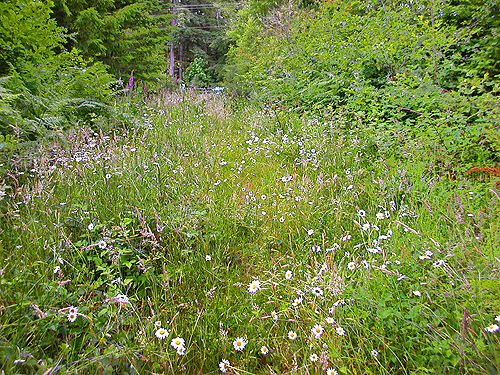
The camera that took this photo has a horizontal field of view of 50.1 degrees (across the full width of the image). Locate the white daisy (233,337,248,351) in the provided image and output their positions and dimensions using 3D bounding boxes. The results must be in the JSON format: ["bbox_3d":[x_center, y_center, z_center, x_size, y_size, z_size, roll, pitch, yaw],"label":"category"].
[{"bbox_3d":[-0.035,0.555,1.900,0.048,0.015,0.048,0,56,-1],"label":"white daisy"}]

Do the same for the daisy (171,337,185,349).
[{"bbox_3d":[-0.253,0.546,1.880,0.050,0.015,0.050,0,36,-8],"label":"daisy"}]

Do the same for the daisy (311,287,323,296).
[{"bbox_3d":[0.286,0.445,2.280,0.051,0.015,0.051,7,37,-6],"label":"daisy"}]

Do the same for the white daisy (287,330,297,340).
[{"bbox_3d":[0.161,0.568,2.050,0.036,0.012,0.036,0,50,4],"label":"white daisy"}]

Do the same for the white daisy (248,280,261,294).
[{"bbox_3d":[0.019,0.411,2.200,0.053,0.016,0.053,-5,52,7],"label":"white daisy"}]

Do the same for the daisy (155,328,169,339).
[{"bbox_3d":[-0.315,0.521,1.900,0.050,0.015,0.050,0,35,-9],"label":"daisy"}]

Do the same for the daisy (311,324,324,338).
[{"bbox_3d":[0.252,0.533,1.980,0.047,0.014,0.047,0,53,7],"label":"daisy"}]

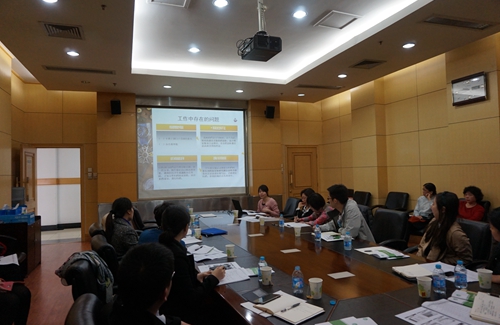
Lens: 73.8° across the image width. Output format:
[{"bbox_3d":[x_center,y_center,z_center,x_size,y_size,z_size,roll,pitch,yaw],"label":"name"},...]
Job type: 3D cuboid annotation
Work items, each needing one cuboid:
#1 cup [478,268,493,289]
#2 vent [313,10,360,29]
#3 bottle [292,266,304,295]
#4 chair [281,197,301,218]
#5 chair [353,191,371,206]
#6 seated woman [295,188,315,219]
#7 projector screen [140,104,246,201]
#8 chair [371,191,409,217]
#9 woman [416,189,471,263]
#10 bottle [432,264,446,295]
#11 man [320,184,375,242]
[{"bbox_3d":[1.365,0.679,1.934,0.076,0.096,0.076,-2,-1,0],"label":"cup"},{"bbox_3d":[1.264,-2.031,4.777,0.500,0.030,0.500,-1,-1,-20],"label":"vent"},{"bbox_3d":[0.284,0.686,1.965,0.063,0.151,0.063,-1,-1,0],"label":"bottle"},{"bbox_3d":[0.522,1.100,5.616,0.600,0.990,0.580,-1,-2,-28],"label":"chair"},{"bbox_3d":[2.119,1.090,6.718,0.600,0.980,0.580,-1,-1,-20],"label":"chair"},{"bbox_3d":[0.809,0.974,5.065,0.800,1.200,0.500,-1,-2,-30],"label":"seated woman"},{"bbox_3d":[-1.346,-0.246,8.129,2.650,2.170,0.060,-1,-1,-20],"label":"projector screen"},{"bbox_3d":[2.387,1.037,5.758,0.670,1.020,0.620,-1,-1,-20],"label":"chair"},{"bbox_3d":[1.482,0.870,2.632,0.780,1.260,0.540,-1,-1,-9],"label":"woman"},{"bbox_3d":[1.081,0.663,1.899,0.063,0.151,0.063,-1,-1,-20],"label":"bottle"},{"bbox_3d":[1.063,0.896,3.692,0.850,1.280,0.560,-2,-1,-3],"label":"man"}]

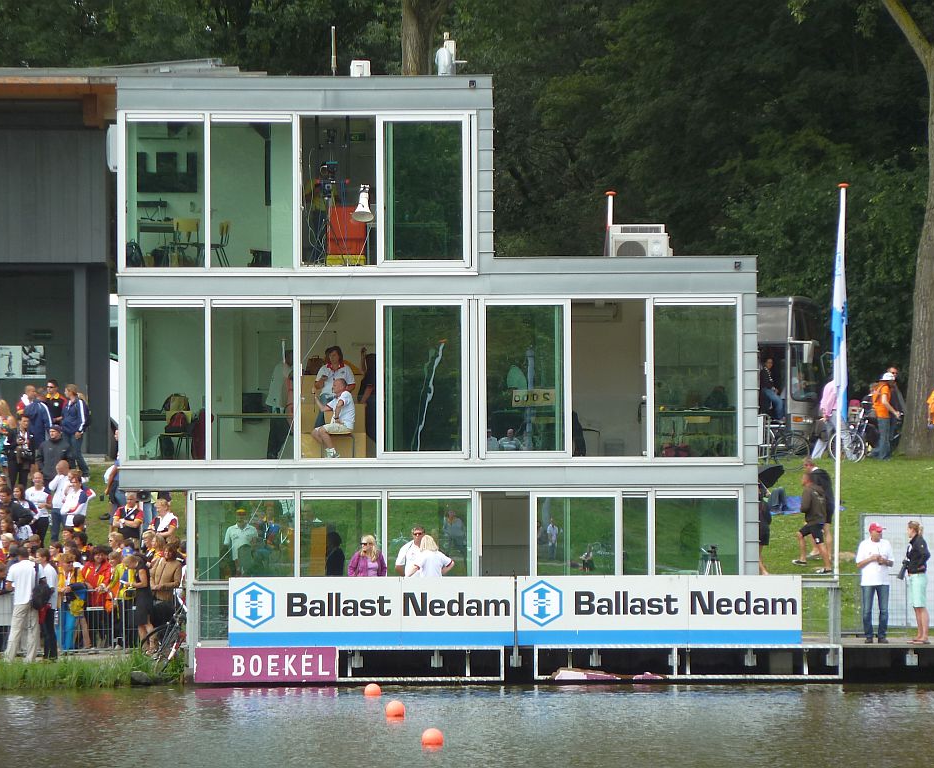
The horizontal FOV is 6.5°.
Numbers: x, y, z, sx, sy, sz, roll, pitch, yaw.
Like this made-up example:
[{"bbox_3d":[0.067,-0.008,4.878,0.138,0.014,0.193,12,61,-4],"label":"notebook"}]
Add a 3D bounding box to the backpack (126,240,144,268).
[{"bbox_3d":[-5.059,-1.930,125.300,0.320,0.480,0.240,0,-1,0],"label":"backpack"}]

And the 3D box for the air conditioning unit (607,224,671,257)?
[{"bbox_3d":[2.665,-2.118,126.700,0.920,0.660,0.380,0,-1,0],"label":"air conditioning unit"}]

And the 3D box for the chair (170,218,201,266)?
[{"bbox_3d":[-4.178,-2.063,122.500,0.420,0.800,0.500,0,-1,9],"label":"chair"}]

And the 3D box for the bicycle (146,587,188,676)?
[{"bbox_3d":[-4.186,3.667,118.500,0.480,1.020,1.680,13,7,34],"label":"bicycle"}]

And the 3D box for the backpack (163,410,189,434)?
[{"bbox_3d":[-4.320,0.571,122.000,0.350,0.360,0.220,0,-1,6],"label":"backpack"}]

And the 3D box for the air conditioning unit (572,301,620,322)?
[{"bbox_3d":[1.883,-1.121,128.000,0.850,0.290,0.210,0,-1,0],"label":"air conditioning unit"}]

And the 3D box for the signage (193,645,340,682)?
[{"bbox_3d":[-2.984,4.176,122.200,2.120,0.520,0.050,0,-1,0],"label":"signage"}]

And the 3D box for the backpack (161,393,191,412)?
[{"bbox_3d":[-4.334,0.291,122.700,0.420,0.330,0.220,0,-1,0],"label":"backpack"}]

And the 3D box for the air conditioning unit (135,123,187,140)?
[{"bbox_3d":[-4.617,-3.841,124.500,0.800,0.290,0.220,0,-1,-2],"label":"air conditioning unit"}]

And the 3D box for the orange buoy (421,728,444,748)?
[{"bbox_3d":[-0.371,3.845,89.000,0.235,0.235,0.235,0,-1,0],"label":"orange buoy"}]

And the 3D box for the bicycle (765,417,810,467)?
[{"bbox_3d":[5.834,1.145,161.000,1.800,1.080,0.600,0,-1,0],"label":"bicycle"}]

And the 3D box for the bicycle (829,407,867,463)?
[{"bbox_3d":[7.807,0.970,159.500,1.720,1.080,0.580,0,-1,-16],"label":"bicycle"}]

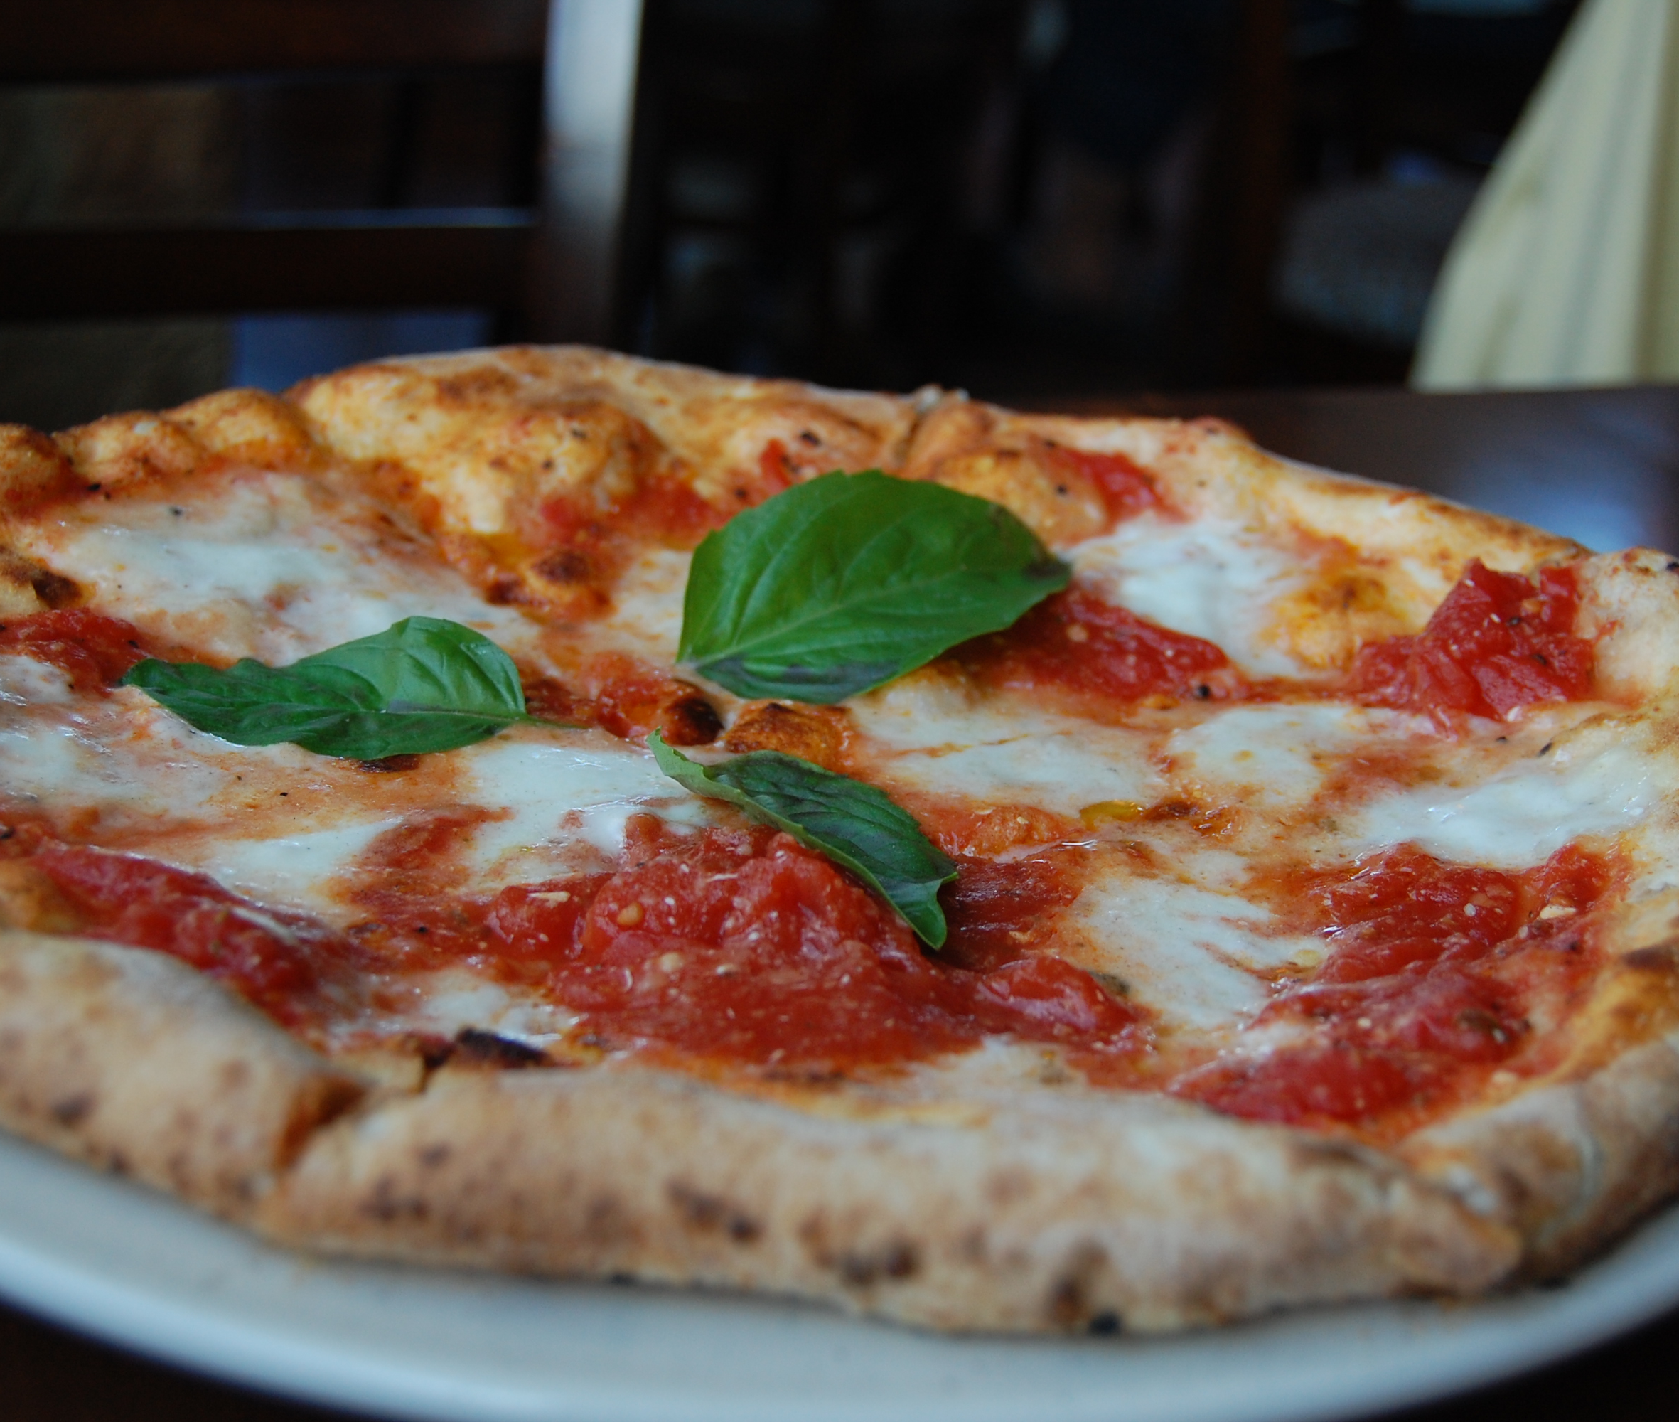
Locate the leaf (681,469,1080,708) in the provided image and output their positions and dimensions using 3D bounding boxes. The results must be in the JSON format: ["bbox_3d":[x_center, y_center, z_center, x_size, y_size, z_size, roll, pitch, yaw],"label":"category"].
[{"bbox_3d":[0.006,-0.020,0.458,0.065,0.013,0.042,-15,52,-20],"label":"leaf"}]

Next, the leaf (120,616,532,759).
[{"bbox_3d":[-0.077,-0.004,0.430,0.060,0.011,0.032,6,38,1],"label":"leaf"}]

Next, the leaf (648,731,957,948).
[{"bbox_3d":[-0.004,0.016,0.387,0.022,0.012,0.053,-27,38,-33],"label":"leaf"}]

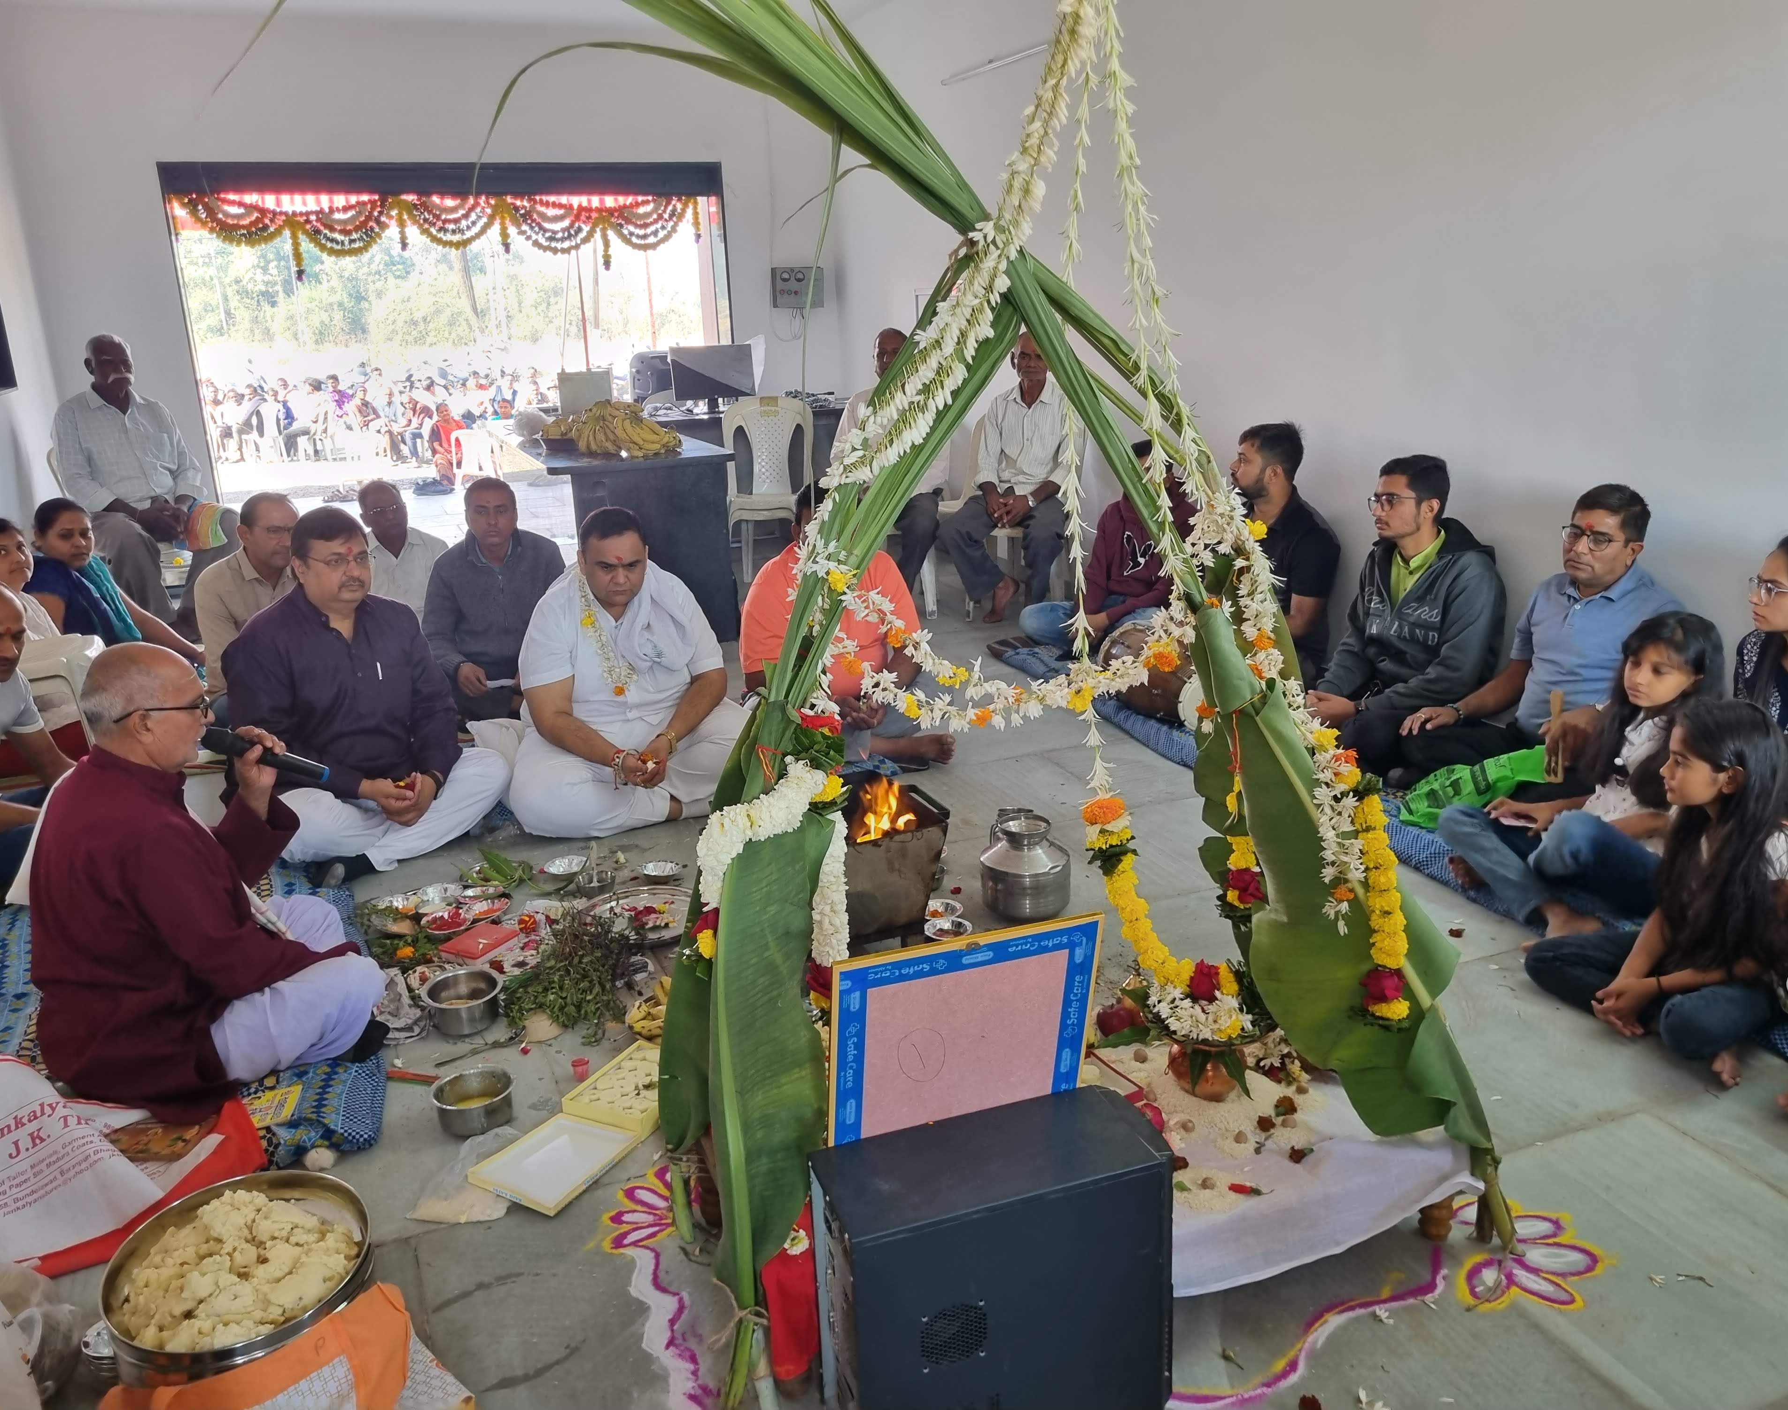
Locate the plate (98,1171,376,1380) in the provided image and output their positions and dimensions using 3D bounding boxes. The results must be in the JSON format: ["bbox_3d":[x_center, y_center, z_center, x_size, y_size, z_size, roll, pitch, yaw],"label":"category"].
[{"bbox_3d":[-0.923,0.852,2.023,0.354,0.150,0.354,-9,18,-21],"label":"plate"}]

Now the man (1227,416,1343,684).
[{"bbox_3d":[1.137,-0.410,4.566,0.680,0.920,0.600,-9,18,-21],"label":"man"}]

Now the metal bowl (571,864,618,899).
[{"bbox_3d":[-0.710,0.428,3.362,0.100,0.050,0.100,-2,16,0],"label":"metal bowl"}]

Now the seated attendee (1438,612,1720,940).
[{"bbox_3d":[1.520,0.148,3.103,0.620,0.700,0.500,-10,19,-25],"label":"seated attendee"}]

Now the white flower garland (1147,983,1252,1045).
[{"bbox_3d":[0.464,0.469,2.140,0.160,0.070,0.130,-2,16,0],"label":"white flower garland"}]

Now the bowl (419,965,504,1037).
[{"bbox_3d":[-0.882,0.616,2.906,0.165,0.075,0.165,-9,18,-21],"label":"bowl"}]

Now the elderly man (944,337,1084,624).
[{"bbox_3d":[0.566,-1.016,6.137,0.560,1.180,0.740,0,17,7],"label":"elderly man"}]

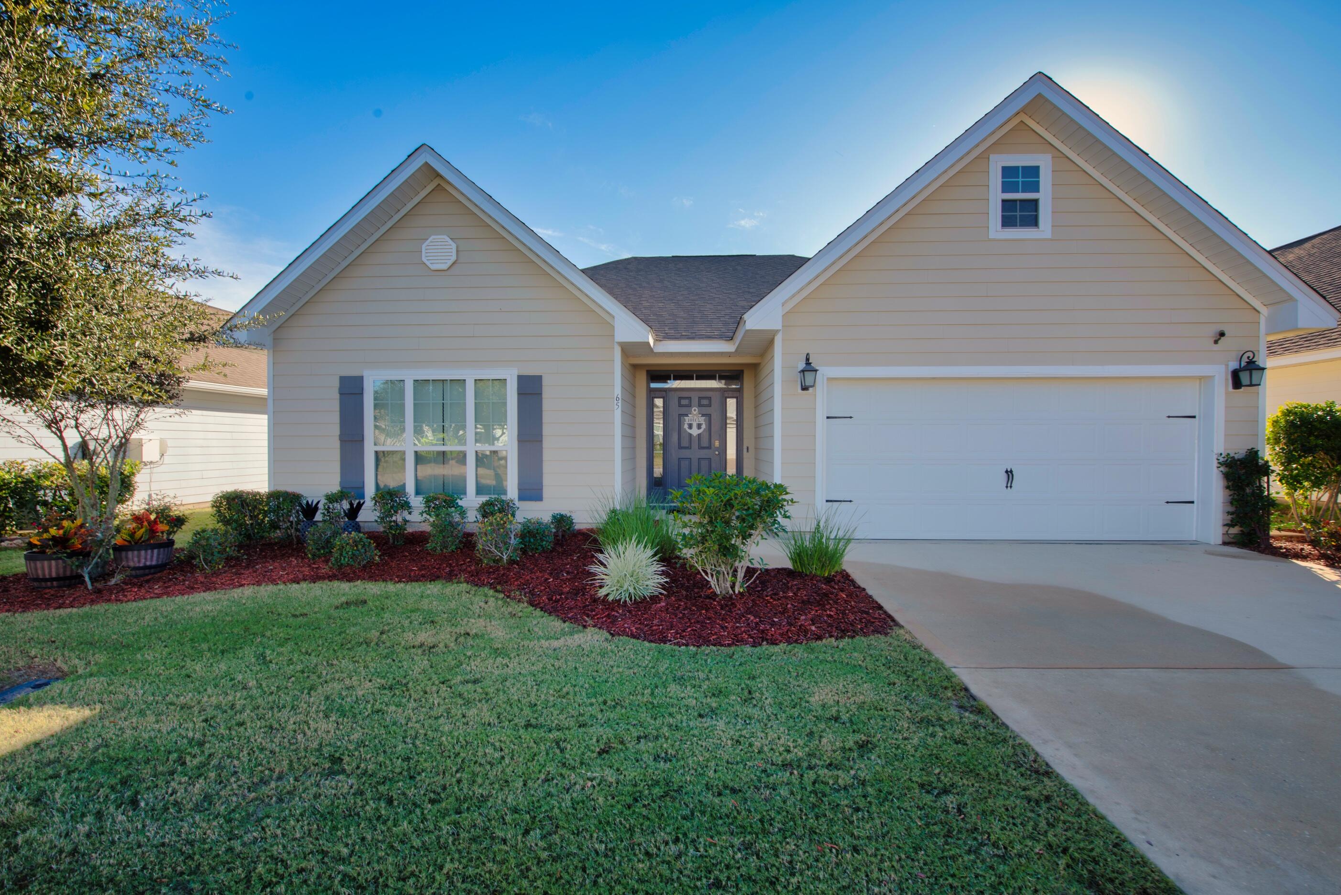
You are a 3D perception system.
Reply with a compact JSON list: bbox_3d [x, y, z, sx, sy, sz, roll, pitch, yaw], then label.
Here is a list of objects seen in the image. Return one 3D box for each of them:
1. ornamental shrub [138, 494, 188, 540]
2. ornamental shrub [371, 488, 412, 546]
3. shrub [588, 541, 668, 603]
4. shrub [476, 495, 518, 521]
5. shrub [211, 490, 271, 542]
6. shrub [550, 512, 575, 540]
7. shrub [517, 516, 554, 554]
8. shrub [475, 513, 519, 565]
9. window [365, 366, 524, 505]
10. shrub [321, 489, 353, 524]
[{"bbox_3d":[-5.640,0.775,5.800,0.420,0.525,0.420,0,1,2],"label":"ornamental shrub"},{"bbox_3d":[-3.601,0.895,6.750,0.470,0.706,0.460,0,1,2],"label":"ornamental shrub"},{"bbox_3d":[-0.408,1.134,4.950,0.750,0.497,0.720,0,1,2],"label":"shrub"},{"bbox_3d":[-2.235,0.918,6.720,0.520,0.594,0.500,0,1,2],"label":"shrub"},{"bbox_3d":[-5.709,0.890,6.929,0.640,0.666,0.580,0,1,2],"label":"shrub"},{"bbox_3d":[-1.417,1.029,6.878,0.330,0.373,0.330,0,1,2],"label":"shrub"},{"bbox_3d":[-1.665,1.057,6.450,0.450,0.428,0.440,0,1,2],"label":"shrub"},{"bbox_3d":[-1.894,0.984,5.696,0.470,0.550,0.440,0,1,2],"label":"shrub"},{"bbox_3d":[-3.318,-0.135,7.528,2.269,1.992,0.120,0,1,2],"label":"window"},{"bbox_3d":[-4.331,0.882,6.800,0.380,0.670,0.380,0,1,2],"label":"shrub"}]

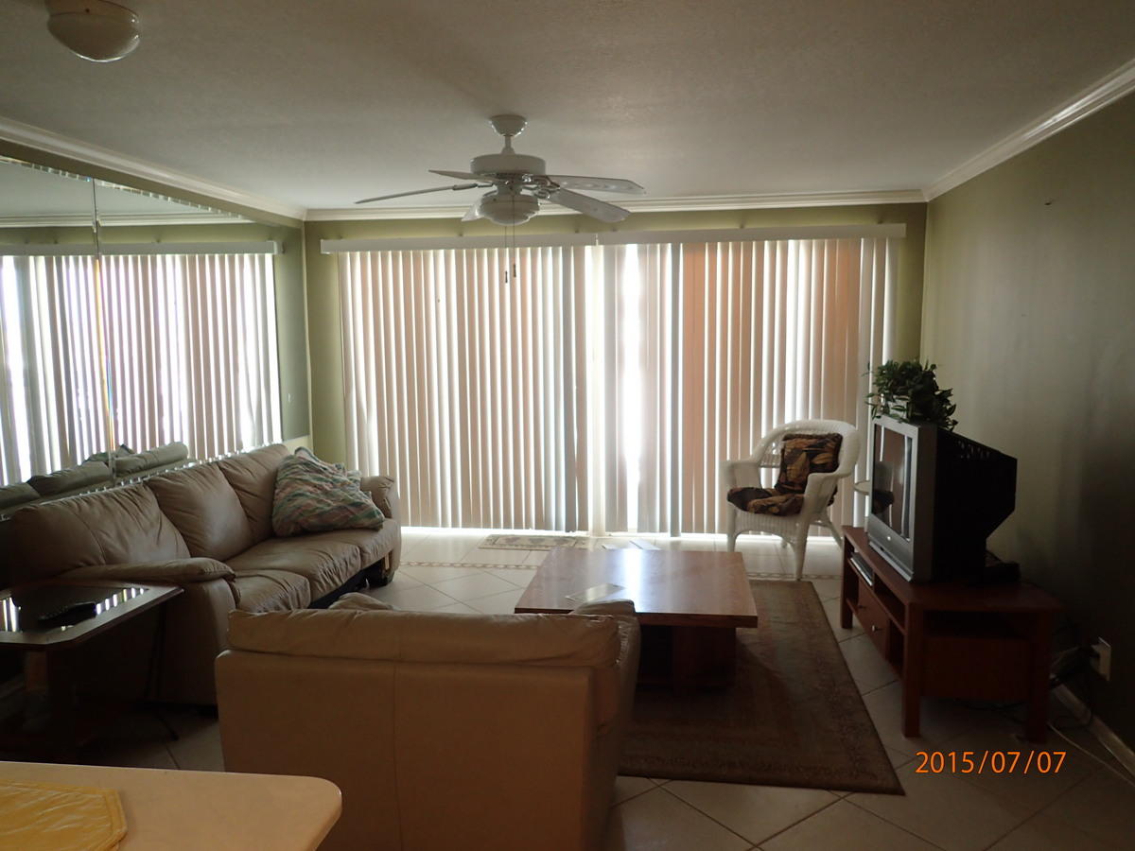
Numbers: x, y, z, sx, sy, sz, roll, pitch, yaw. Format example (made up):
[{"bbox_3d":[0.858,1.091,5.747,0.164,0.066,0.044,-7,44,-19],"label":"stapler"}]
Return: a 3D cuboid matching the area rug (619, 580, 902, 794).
[{"bbox_3d":[0.519,1.073,3.960,1.580,0.015,2.310,0,7,9],"label":"area rug"}]

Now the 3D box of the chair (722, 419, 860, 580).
[{"bbox_3d":[1.444,0.433,5.244,0.700,0.905,0.660,-7,9,-42],"label":"chair"}]

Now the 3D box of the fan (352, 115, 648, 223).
[{"bbox_3d":[-0.252,-1.069,3.471,1.290,0.430,1.290,0,7,9],"label":"fan"}]

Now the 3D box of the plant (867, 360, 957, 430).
[{"bbox_3d":[1.579,-0.143,3.774,0.330,0.320,0.420,0,7,9],"label":"plant"}]

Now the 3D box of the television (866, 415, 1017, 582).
[{"bbox_3d":[1.586,0.273,3.438,0.460,0.610,0.660,0,7,6],"label":"television"}]

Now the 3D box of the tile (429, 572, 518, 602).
[{"bbox_3d":[-0.567,0.979,4.962,0.410,0.010,0.410,-6,8,-36],"label":"tile"}]

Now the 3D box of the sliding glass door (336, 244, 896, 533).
[{"bbox_3d":[0.252,-0.238,5.818,3.870,2.020,0.090,1,7,9],"label":"sliding glass door"}]

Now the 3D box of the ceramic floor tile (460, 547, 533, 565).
[{"bbox_3d":[-0.471,0.879,5.523,0.410,0.010,0.410,1,7,9],"label":"ceramic floor tile"}]

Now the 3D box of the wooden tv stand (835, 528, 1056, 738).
[{"bbox_3d":[1.569,0.827,3.541,0.517,0.516,1.150,0,7,7],"label":"wooden tv stand"}]

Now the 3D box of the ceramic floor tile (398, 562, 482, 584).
[{"bbox_3d":[-0.826,0.947,5.257,0.410,0.010,0.410,-6,8,-36],"label":"ceramic floor tile"}]

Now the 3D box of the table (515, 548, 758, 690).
[{"bbox_3d":[0.333,0.897,3.718,0.950,0.420,0.920,0,7,9],"label":"table"}]

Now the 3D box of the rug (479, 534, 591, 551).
[{"bbox_3d":[-0.215,0.831,5.831,0.760,0.010,0.420,1,7,9],"label":"rug"}]

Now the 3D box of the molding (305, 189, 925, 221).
[{"bbox_3d":[0.212,-1.513,5.669,4.330,0.080,0.075,0,7,9],"label":"molding"}]

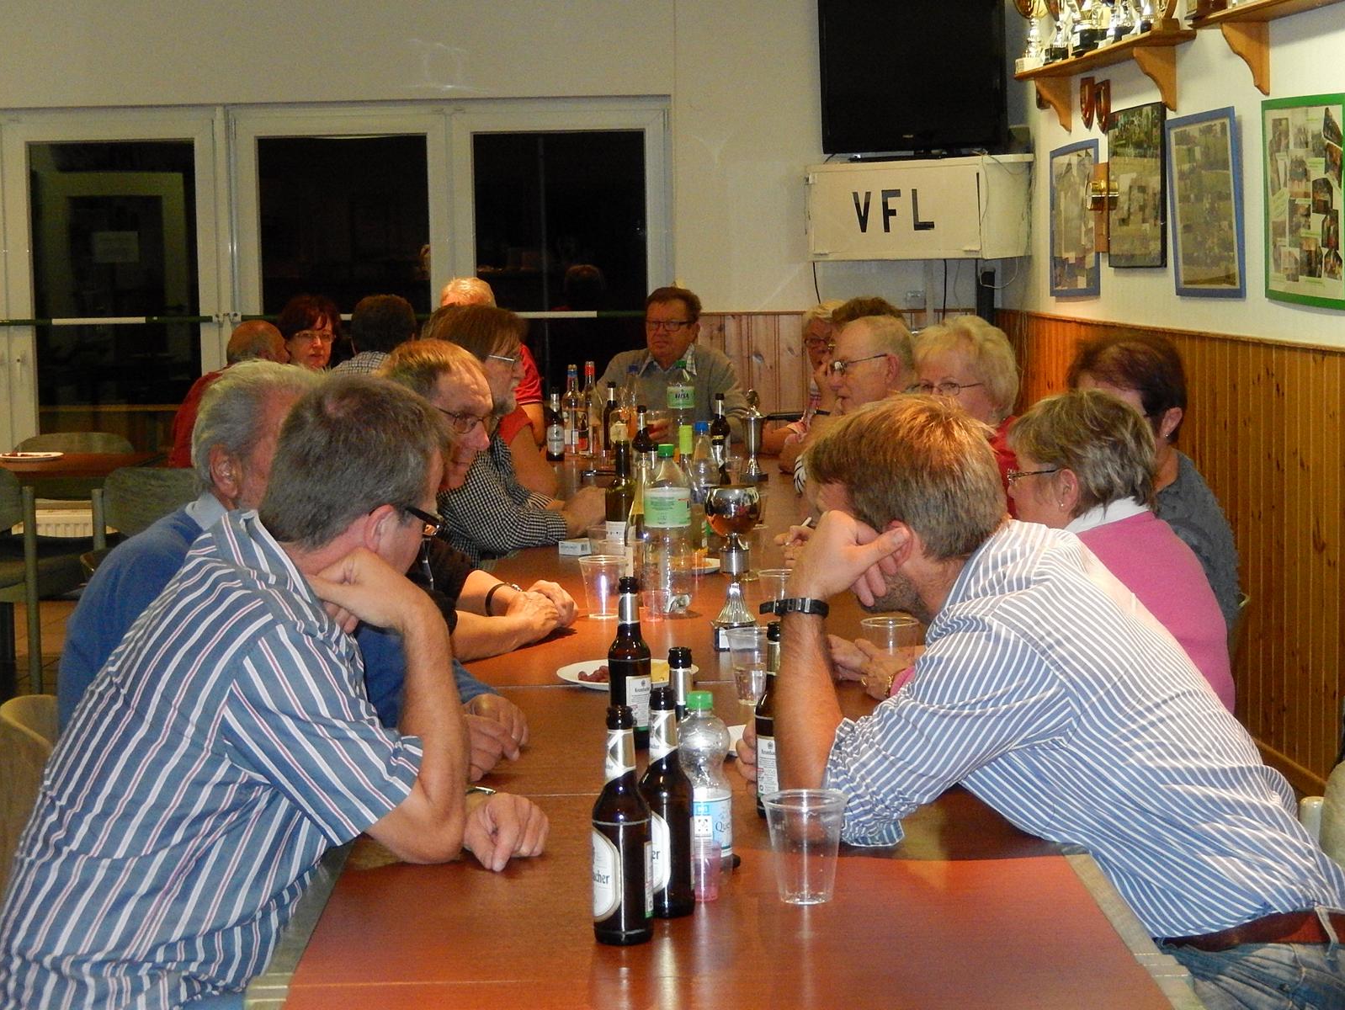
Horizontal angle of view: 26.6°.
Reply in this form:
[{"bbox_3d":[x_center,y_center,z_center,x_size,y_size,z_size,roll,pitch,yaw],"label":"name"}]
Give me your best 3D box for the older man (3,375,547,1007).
[{"bbox_3d":[-0.443,0.516,3.188,0.680,1.300,0.550,-2,5,-11],"label":"older man"}]

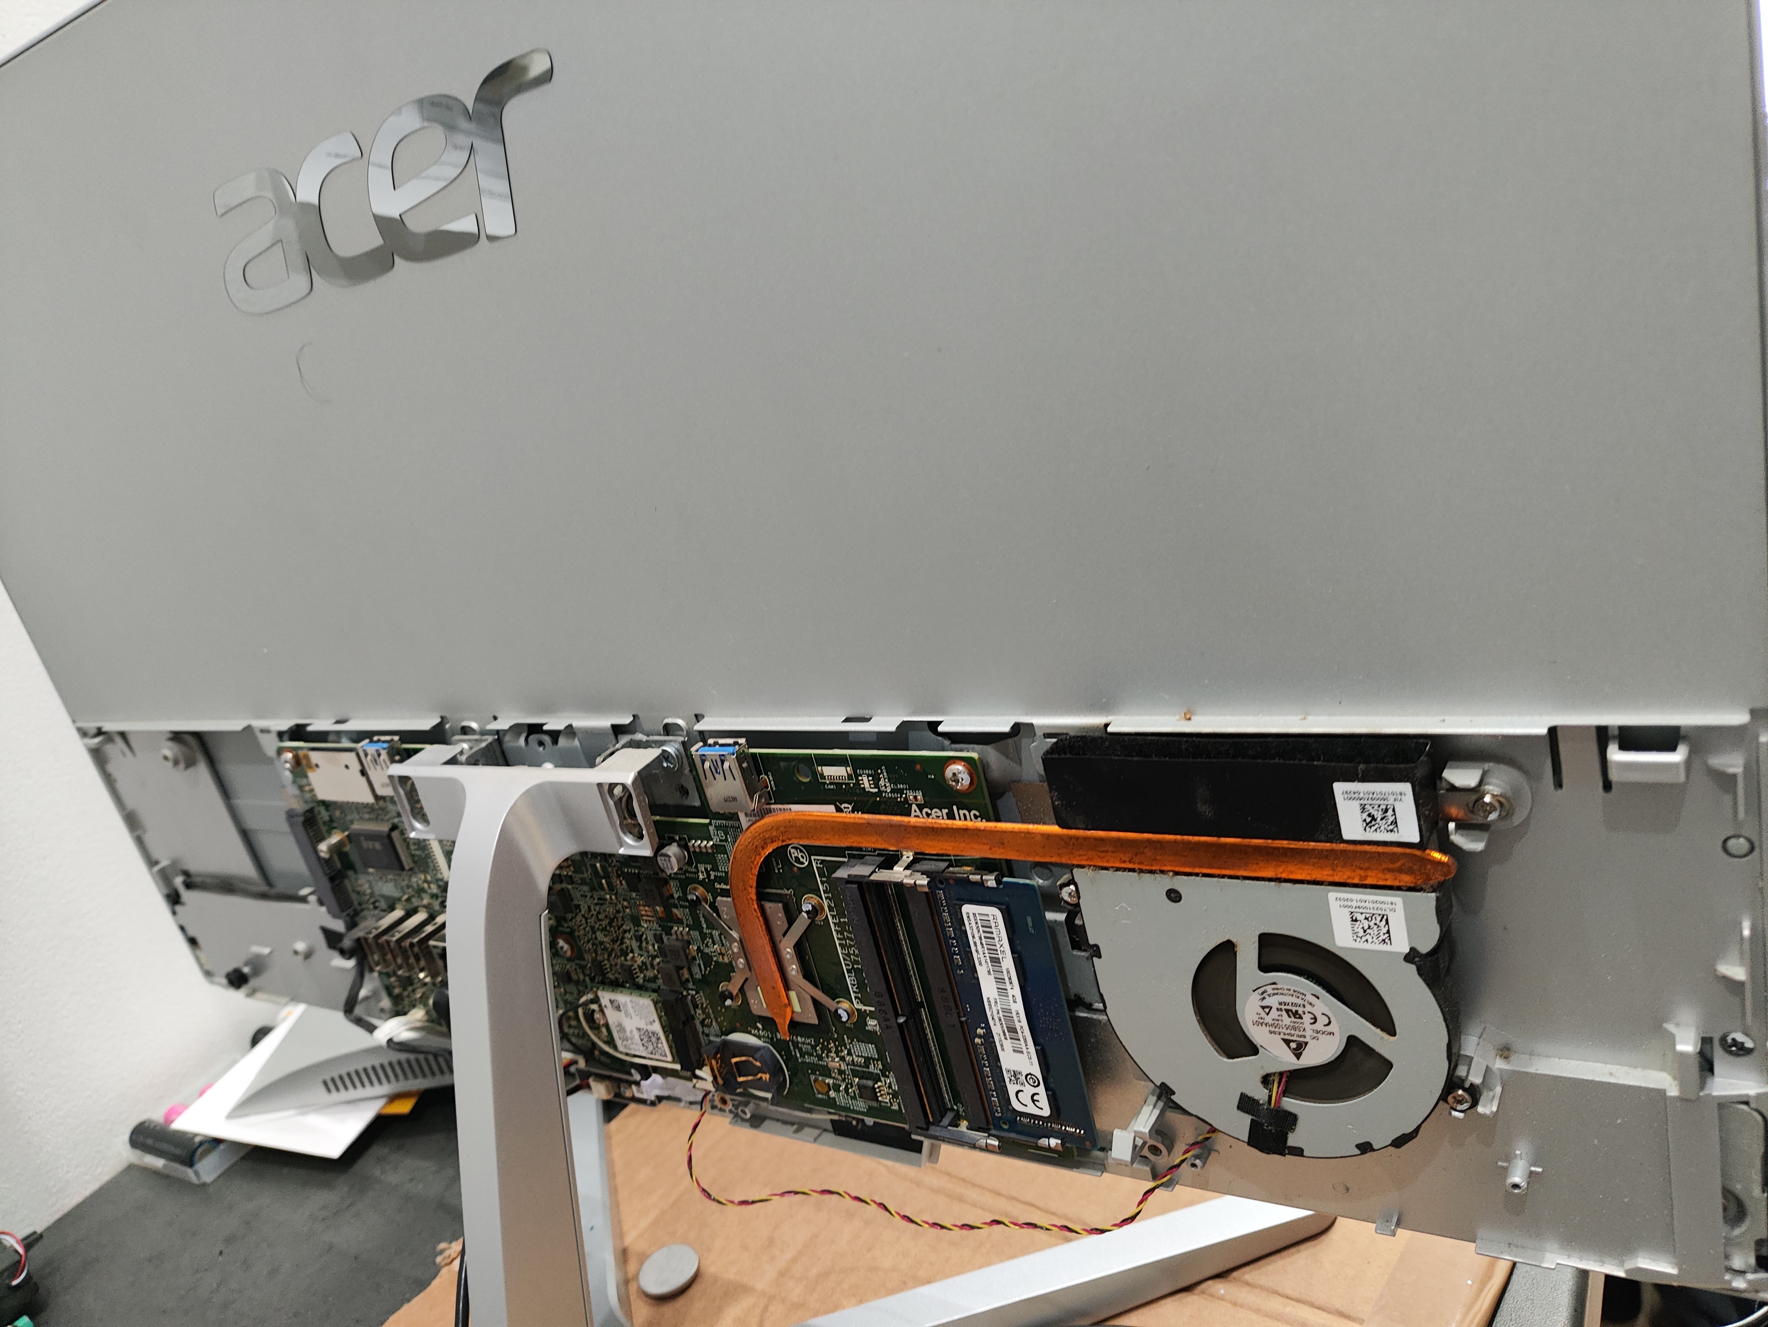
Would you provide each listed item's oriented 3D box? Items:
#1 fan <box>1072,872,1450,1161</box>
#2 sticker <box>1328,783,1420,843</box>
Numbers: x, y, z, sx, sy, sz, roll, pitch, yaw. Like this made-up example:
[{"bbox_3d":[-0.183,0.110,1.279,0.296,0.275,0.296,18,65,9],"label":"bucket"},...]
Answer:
[{"bbox_3d":[0.076,0.068,0.241,0.069,0.065,0.011,-2,23,34],"label":"fan"},{"bbox_3d":[0.083,0.025,0.207,0.012,0.011,0.001,-2,23,34],"label":"sticker"}]

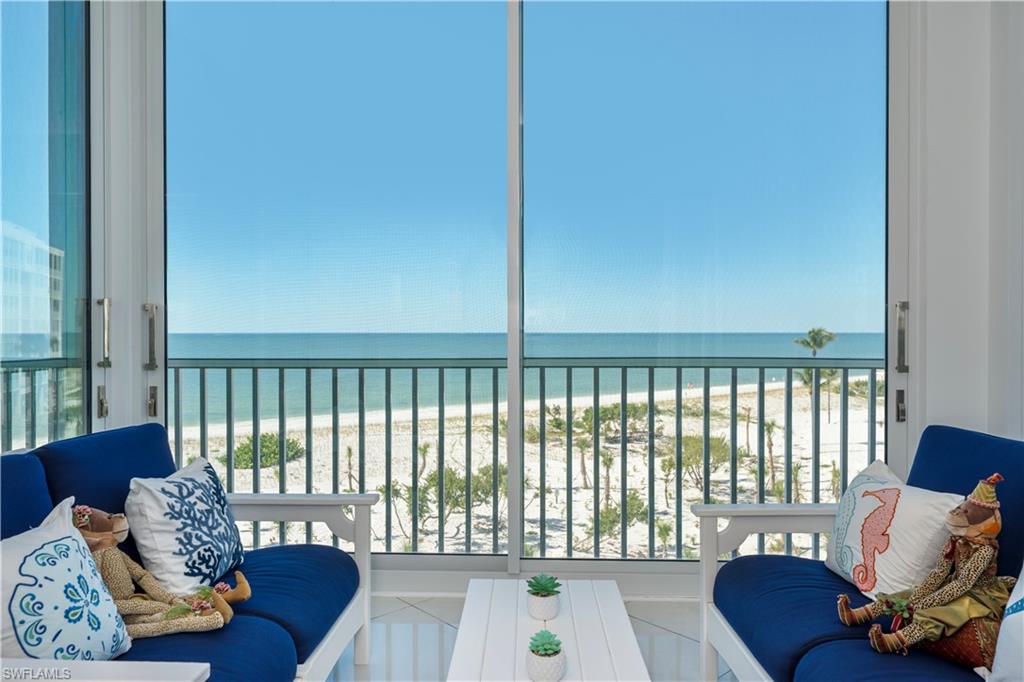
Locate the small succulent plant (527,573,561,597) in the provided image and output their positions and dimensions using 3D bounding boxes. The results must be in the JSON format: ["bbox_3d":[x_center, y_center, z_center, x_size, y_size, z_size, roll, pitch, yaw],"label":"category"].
[{"bbox_3d":[0.083,0.637,1.790,0.090,0.050,0.090,0,1,0],"label":"small succulent plant"}]

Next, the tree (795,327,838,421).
[{"bbox_3d":[33.466,3.572,75.000,4.600,10.300,4.600,0,1,0],"label":"tree"}]

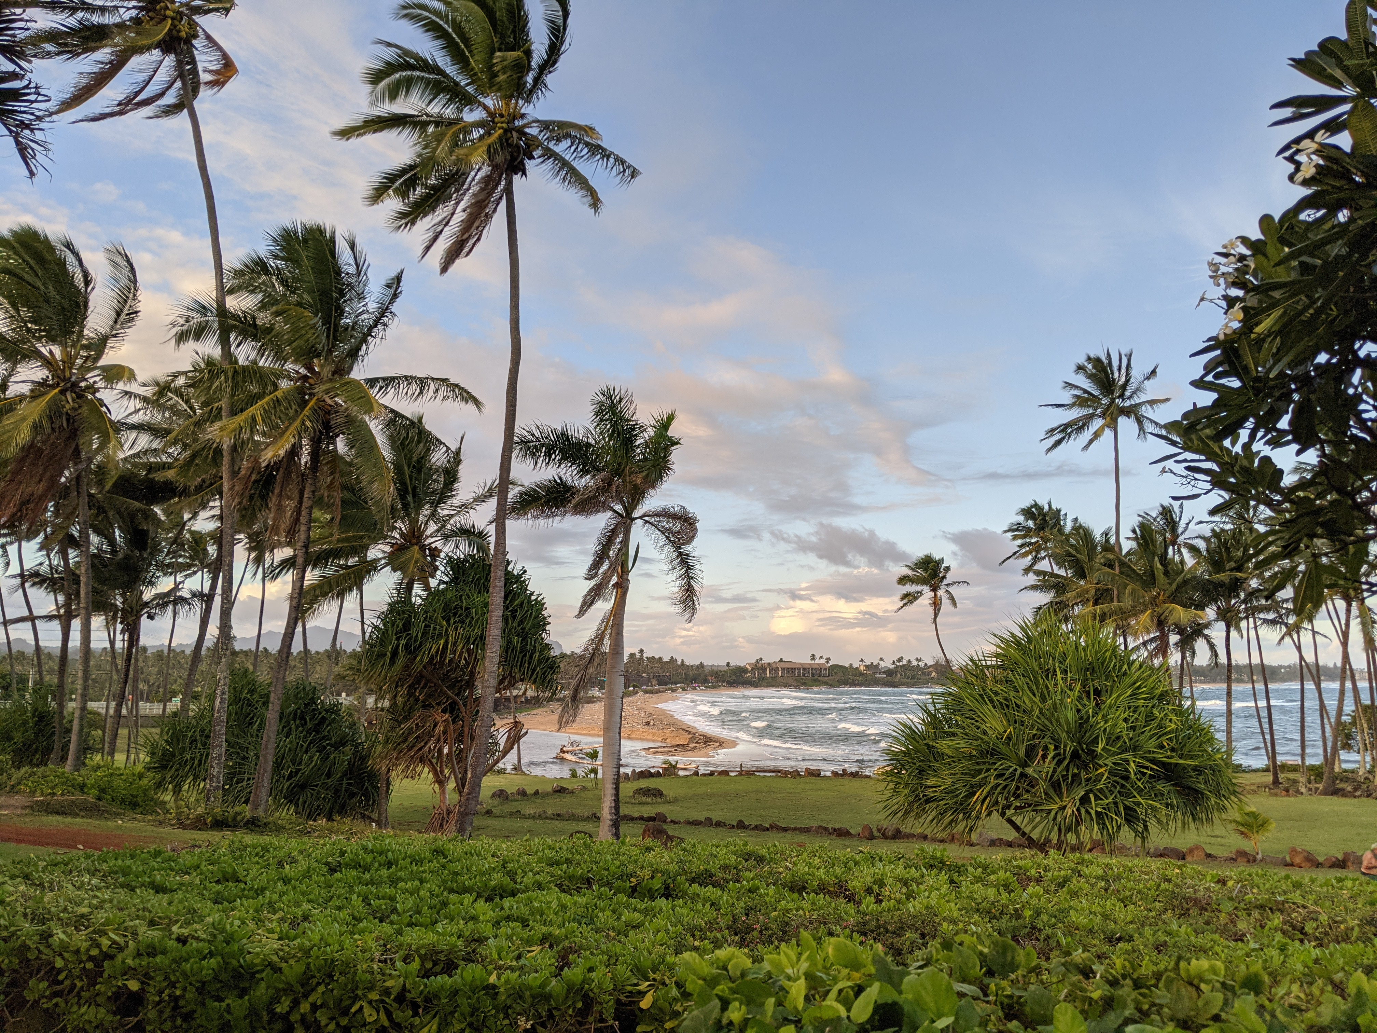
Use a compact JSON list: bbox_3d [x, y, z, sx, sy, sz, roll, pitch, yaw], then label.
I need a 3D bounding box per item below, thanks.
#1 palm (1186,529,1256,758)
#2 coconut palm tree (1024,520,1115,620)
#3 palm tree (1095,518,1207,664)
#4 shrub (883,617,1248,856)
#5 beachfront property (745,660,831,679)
[{"bbox_3d":[23.135,5.957,46.632,3.398,11.229,3.600,0,-9,0],"label":"palm"},{"bbox_3d":[16.735,5.910,46.639,4.282,11.423,4.500,0,-9,0],"label":"coconut palm tree"},{"bbox_3d":[18.717,5.586,43.654,4.358,10.981,4.600,0,-9,0],"label":"palm tree"},{"bbox_3d":[8.726,5.243,24.999,8.031,5.433,7.000,0,-9,0],"label":"shrub"},{"bbox_3d":[80.275,124.600,871.153,66.000,12.000,16.000,3,-9,-22],"label":"beachfront property"}]

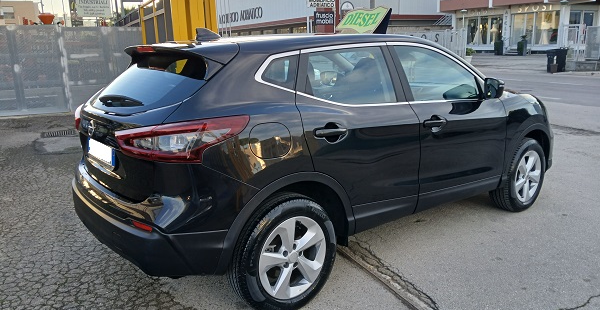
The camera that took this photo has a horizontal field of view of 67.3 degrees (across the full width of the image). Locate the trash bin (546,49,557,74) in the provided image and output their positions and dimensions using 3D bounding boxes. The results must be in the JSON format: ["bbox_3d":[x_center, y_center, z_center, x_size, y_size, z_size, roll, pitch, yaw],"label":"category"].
[{"bbox_3d":[10.701,-3.992,19.100,0.600,1.000,0.520,-13,18,-39],"label":"trash bin"}]

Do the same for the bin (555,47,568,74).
[{"bbox_3d":[11.211,-4.064,19.300,0.620,1.030,0.530,-13,18,-39],"label":"bin"}]

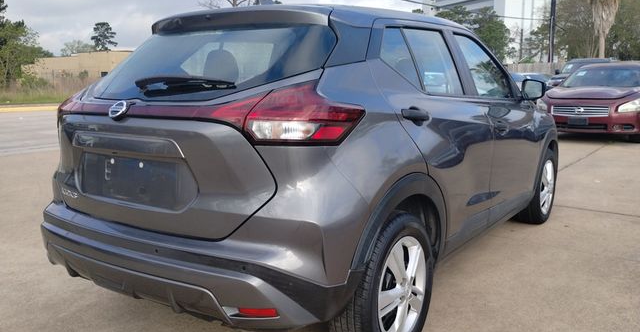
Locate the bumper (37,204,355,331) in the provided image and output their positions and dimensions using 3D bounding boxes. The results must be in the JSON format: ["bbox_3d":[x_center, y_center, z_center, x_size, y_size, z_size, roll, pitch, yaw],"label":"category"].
[{"bbox_3d":[-0.676,0.326,2.177,1.740,0.390,0.460,5,11,35],"label":"bumper"}]

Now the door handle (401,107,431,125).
[{"bbox_3d":[0.397,-0.208,2.150,0.055,0.068,0.240,5,11,35],"label":"door handle"}]

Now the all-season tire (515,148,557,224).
[{"bbox_3d":[1.793,0.158,4.338,0.210,0.652,0.652,5,11,35],"label":"all-season tire"}]

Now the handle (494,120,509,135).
[{"bbox_3d":[1.087,-0.240,3.127,0.055,0.068,0.240,5,11,35],"label":"handle"}]

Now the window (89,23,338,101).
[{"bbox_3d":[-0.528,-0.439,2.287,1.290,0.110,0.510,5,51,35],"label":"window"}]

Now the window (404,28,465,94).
[{"bbox_3d":[0.578,-0.513,2.585,0.050,0.345,0.540,-17,-2,36],"label":"window"}]

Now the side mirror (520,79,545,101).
[{"bbox_3d":[1.439,-0.509,3.501,0.180,0.152,0.135,5,11,35],"label":"side mirror"}]

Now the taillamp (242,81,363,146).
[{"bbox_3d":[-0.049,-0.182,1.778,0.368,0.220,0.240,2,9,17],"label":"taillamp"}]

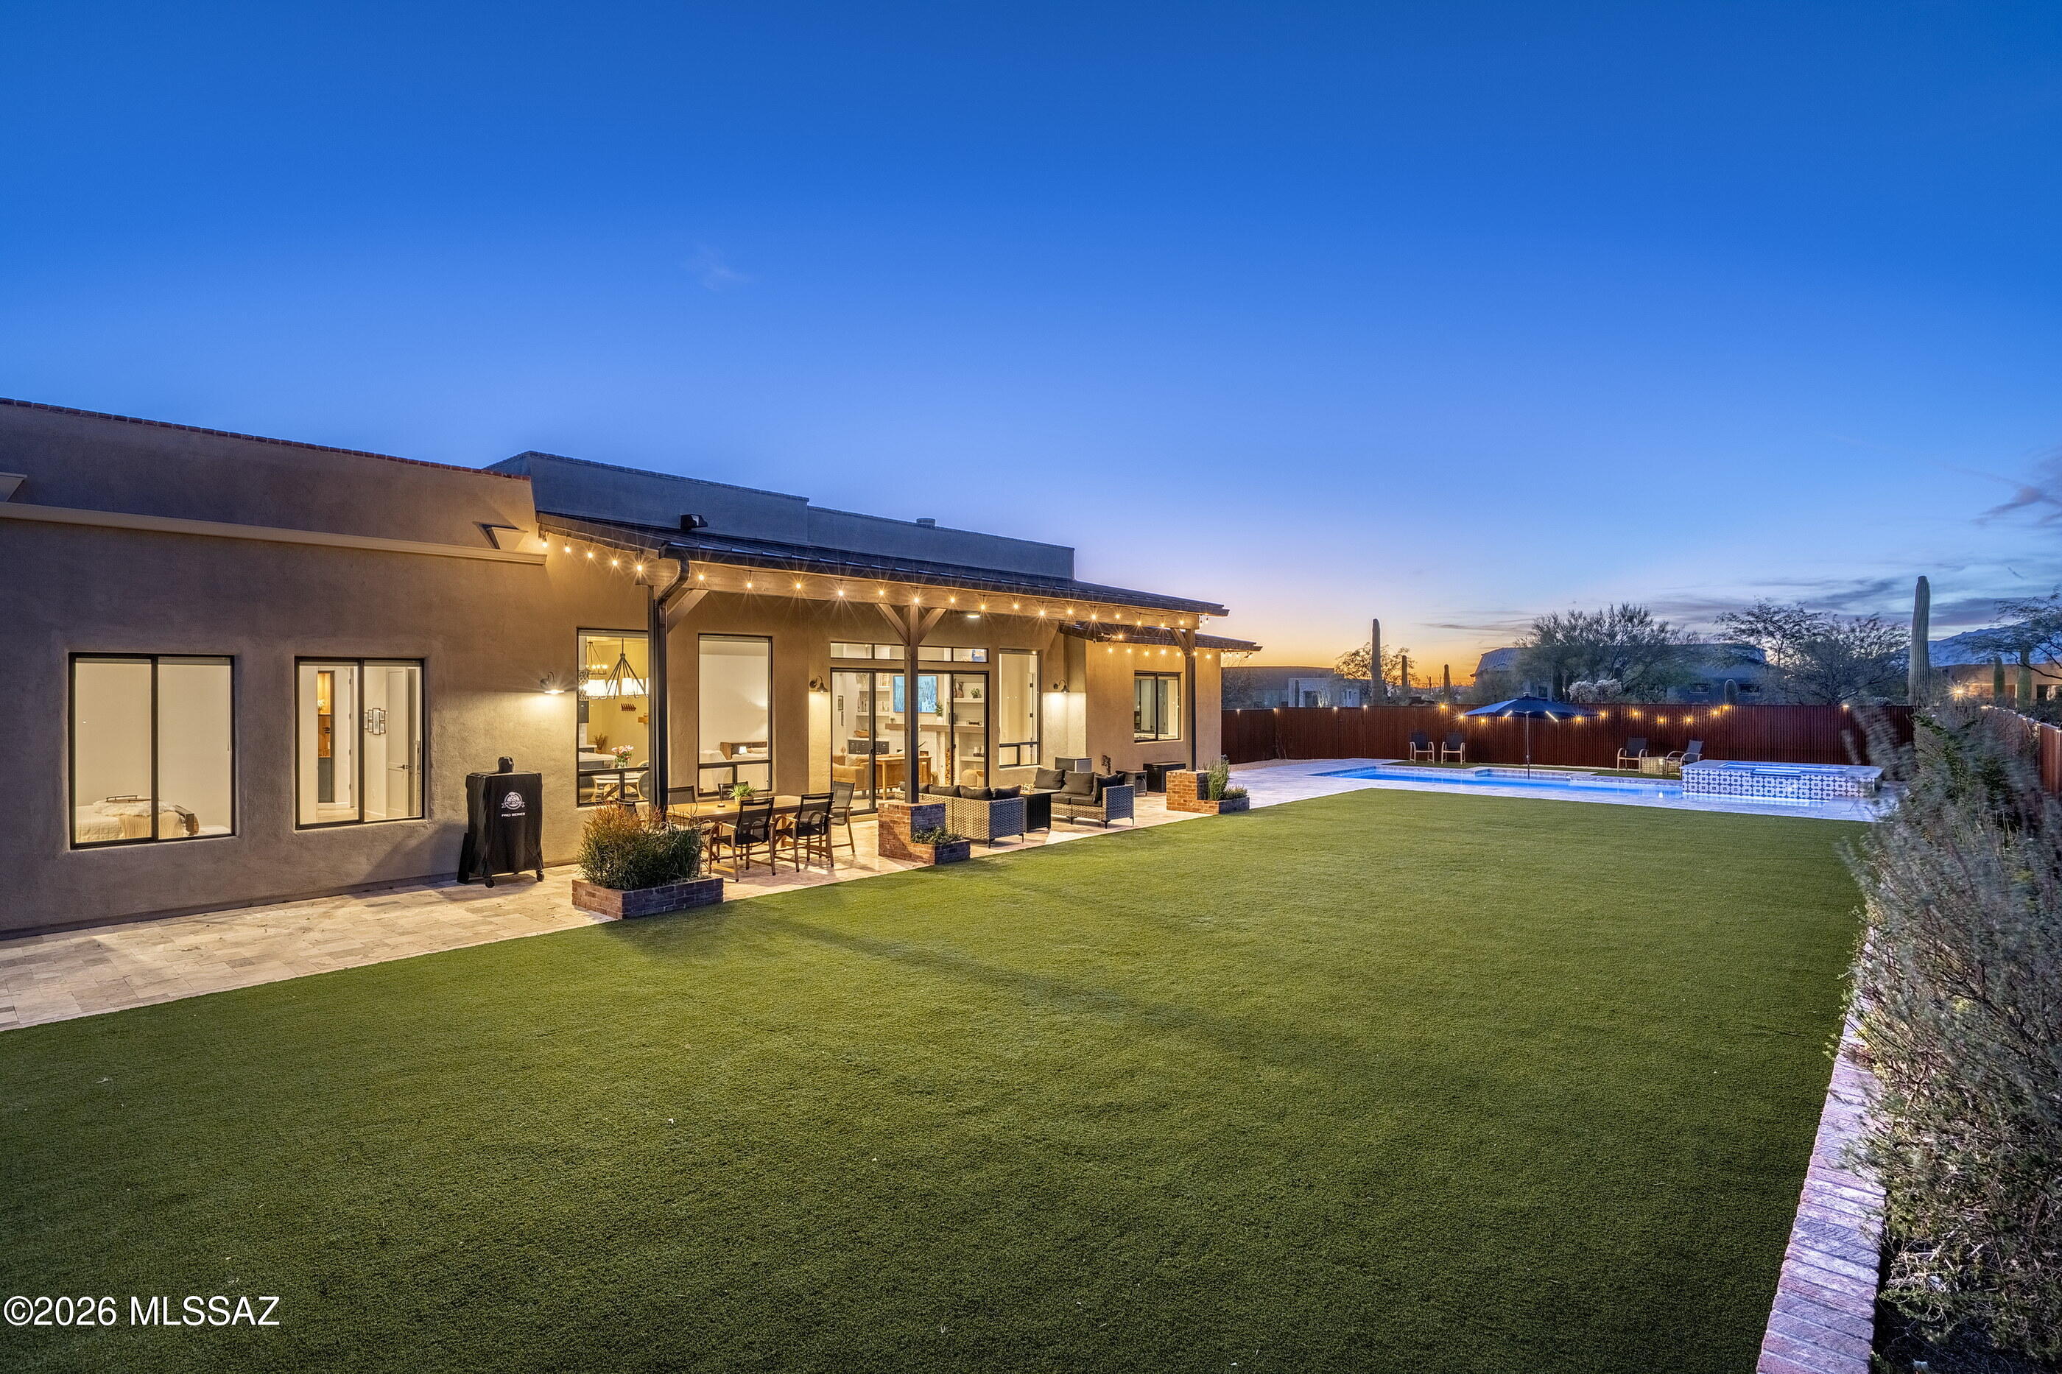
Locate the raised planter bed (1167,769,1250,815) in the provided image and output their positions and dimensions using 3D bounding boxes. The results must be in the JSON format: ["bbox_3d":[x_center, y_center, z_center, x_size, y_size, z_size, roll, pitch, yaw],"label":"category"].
[{"bbox_3d":[3.293,1.941,18.137,1.080,0.700,1.050,-1,-1,41],"label":"raised planter bed"}]

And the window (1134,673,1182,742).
[{"bbox_3d":[2.856,0.451,21.905,0.120,1.550,1.925,-1,-1,41],"label":"window"}]

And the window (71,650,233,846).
[{"bbox_3d":[-8.492,0.616,9.443,0.100,1.820,1.190,-1,-1,43],"label":"window"}]

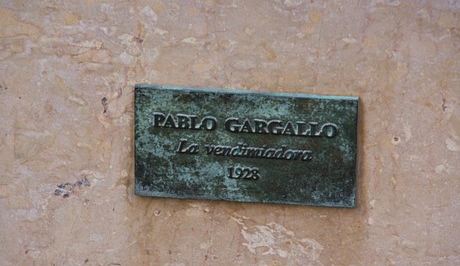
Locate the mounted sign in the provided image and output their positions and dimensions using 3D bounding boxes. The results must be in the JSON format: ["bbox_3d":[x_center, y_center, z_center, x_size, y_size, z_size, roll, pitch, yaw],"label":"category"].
[{"bbox_3d":[0.021,0.017,3.292,0.285,0.146,0.012,3,21,7],"label":"mounted sign"}]

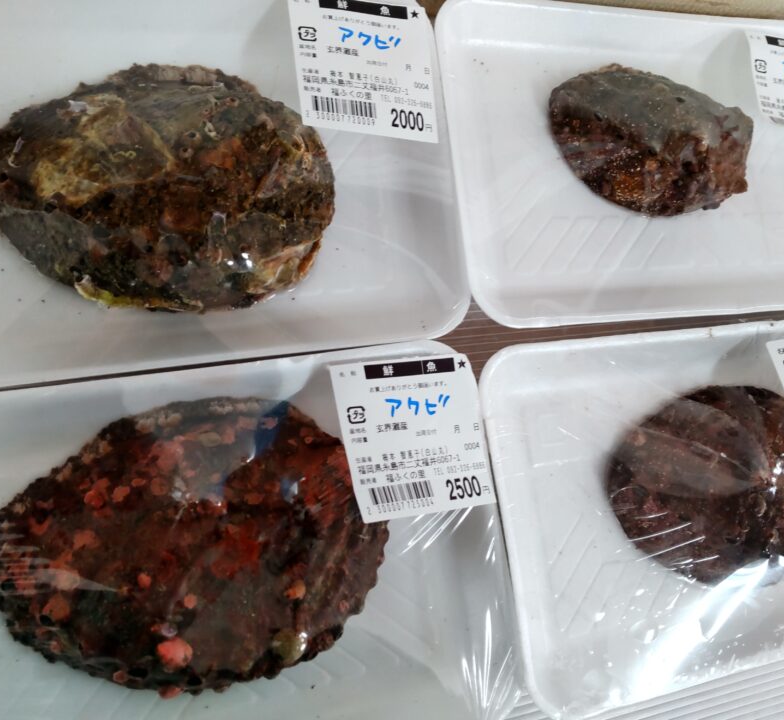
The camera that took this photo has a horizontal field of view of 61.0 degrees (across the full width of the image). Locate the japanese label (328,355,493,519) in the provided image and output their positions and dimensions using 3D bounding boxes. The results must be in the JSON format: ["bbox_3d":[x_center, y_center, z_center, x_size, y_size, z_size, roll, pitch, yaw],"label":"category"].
[{"bbox_3d":[0.009,0.029,0.255,0.054,0.003,0.059,-8,88,-19],"label":"japanese label"}]

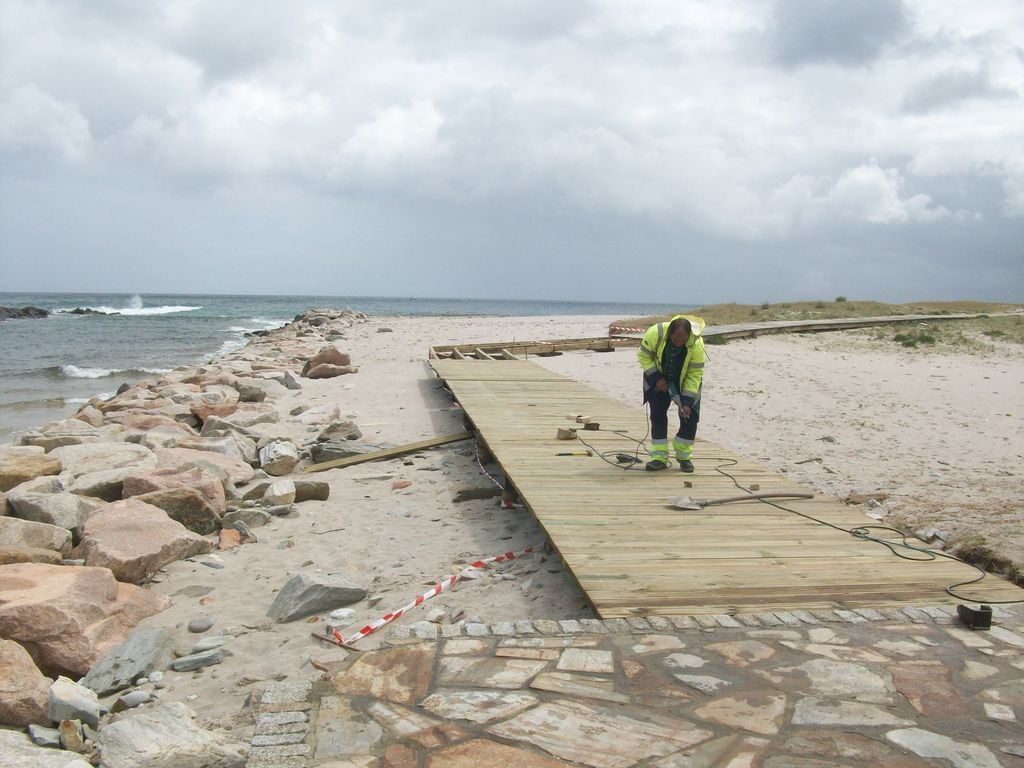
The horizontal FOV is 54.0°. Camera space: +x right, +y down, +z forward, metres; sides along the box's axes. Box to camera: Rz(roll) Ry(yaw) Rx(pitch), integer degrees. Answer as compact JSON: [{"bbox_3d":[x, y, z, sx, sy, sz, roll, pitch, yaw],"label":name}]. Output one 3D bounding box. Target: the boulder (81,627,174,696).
[{"bbox_3d":[-1.773,1.264,4.690,0.250,0.190,0.480,3,5,22],"label":"boulder"}]

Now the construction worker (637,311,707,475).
[{"bbox_3d":[1.558,0.093,9.791,0.640,1.500,0.660,1,5,-2],"label":"construction worker"}]

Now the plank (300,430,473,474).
[{"bbox_3d":[-1.410,0.814,12.053,2.401,0.055,0.160,-9,22,-39],"label":"plank"}]

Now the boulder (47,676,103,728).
[{"bbox_3d":[-1.798,1.300,4.181,0.190,0.165,0.170,3,5,20],"label":"boulder"}]

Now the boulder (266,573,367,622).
[{"bbox_3d":[-1.139,1.210,5.839,0.530,0.190,0.260,-3,6,-42],"label":"boulder"}]

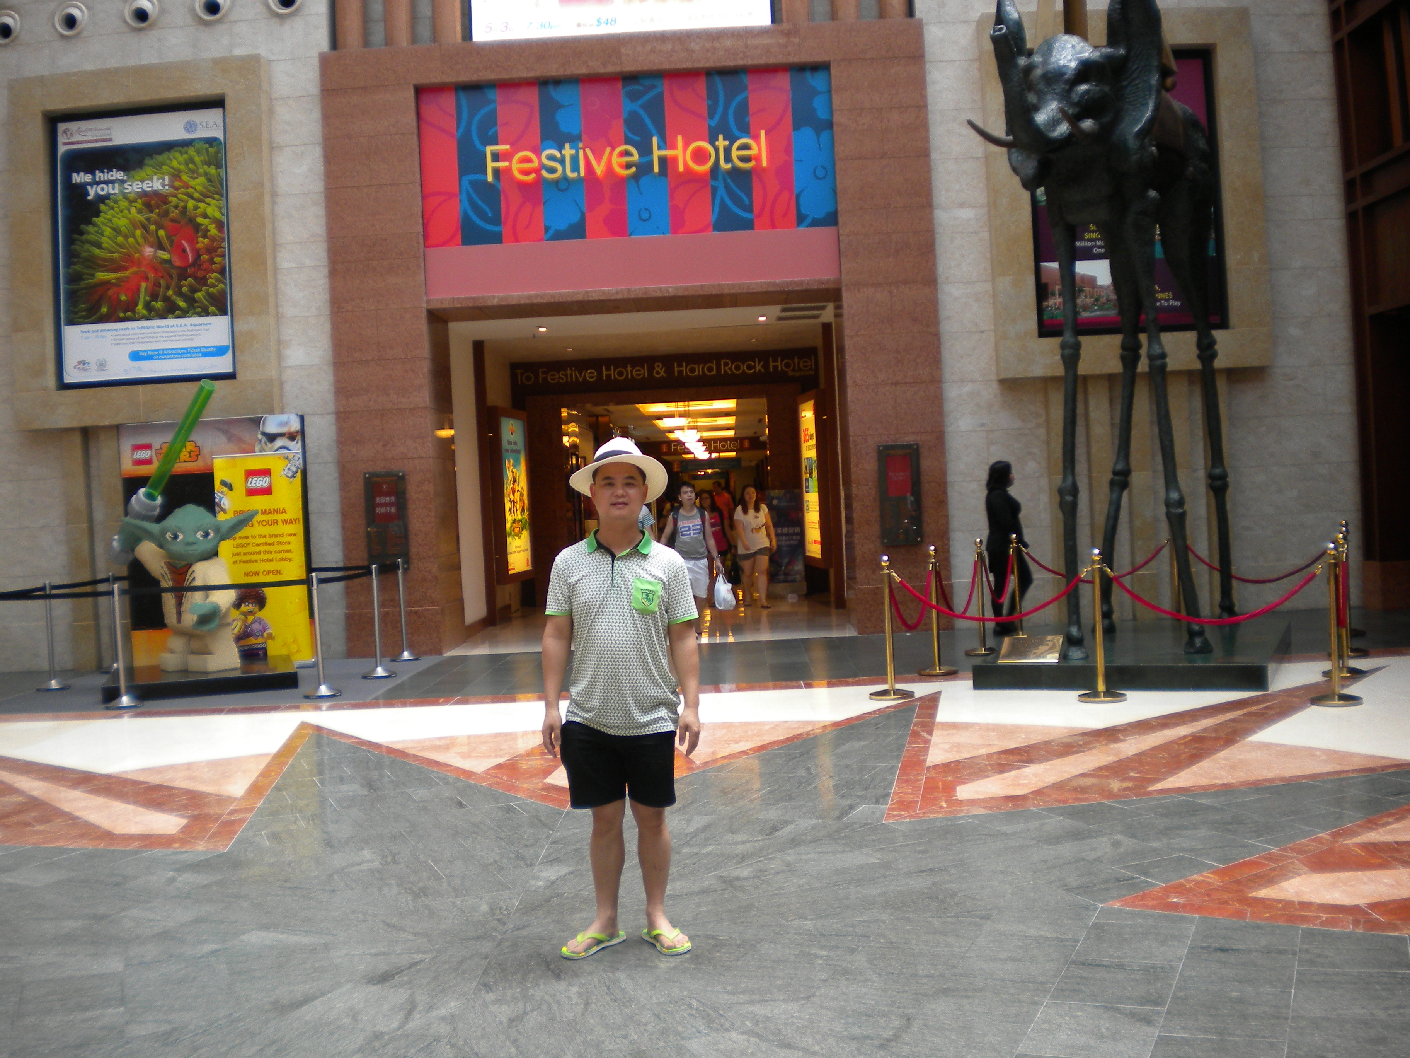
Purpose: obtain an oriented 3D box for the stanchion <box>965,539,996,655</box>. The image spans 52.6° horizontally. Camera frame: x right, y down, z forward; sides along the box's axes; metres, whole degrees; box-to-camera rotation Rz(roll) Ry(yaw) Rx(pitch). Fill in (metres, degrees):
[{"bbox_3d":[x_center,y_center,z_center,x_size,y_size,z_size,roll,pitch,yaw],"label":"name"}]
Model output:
[{"bbox_3d":[2.389,0.585,12.403,0.310,1.005,0.310,-3,1,0],"label":"stanchion"}]

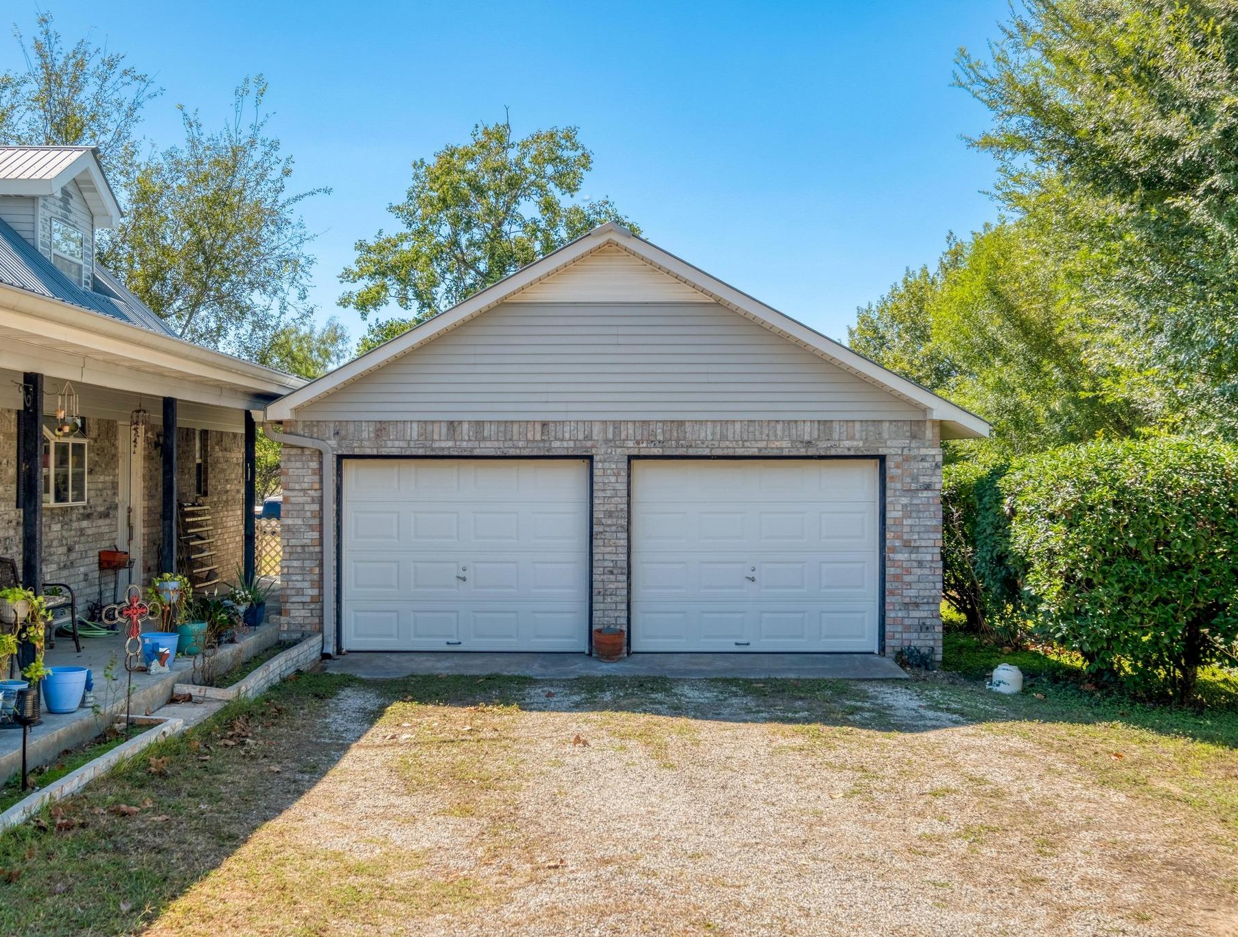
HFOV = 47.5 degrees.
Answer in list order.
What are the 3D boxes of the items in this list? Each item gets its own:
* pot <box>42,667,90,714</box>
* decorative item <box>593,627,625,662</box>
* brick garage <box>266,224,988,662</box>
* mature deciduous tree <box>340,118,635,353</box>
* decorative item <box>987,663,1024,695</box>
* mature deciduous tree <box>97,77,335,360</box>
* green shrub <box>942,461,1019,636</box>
[{"bbox_3d":[-3.867,1.554,9.820,0.330,0.295,0.330,0,0,-1],"label":"pot"},{"bbox_3d":[-0.110,1.872,14.900,0.330,0.320,0.330,0,0,-1],"label":"decorative item"},{"bbox_3d":[0.060,-0.245,18.600,7.600,4.660,7.800,0,0,-1],"label":"brick garage"},{"bbox_3d":[-2.700,-2.540,29.000,6.200,9.400,6.000,0,0,-1],"label":"mature deciduous tree"},{"bbox_3d":[3.710,2.020,13.500,0.350,0.290,0.300,0,0,-1],"label":"decorative item"},{"bbox_3d":[-7.500,-2.570,26.500,4.800,9.400,4.700,0,0,-1],"label":"mature deciduous tree"},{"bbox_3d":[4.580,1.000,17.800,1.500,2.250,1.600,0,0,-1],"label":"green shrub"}]

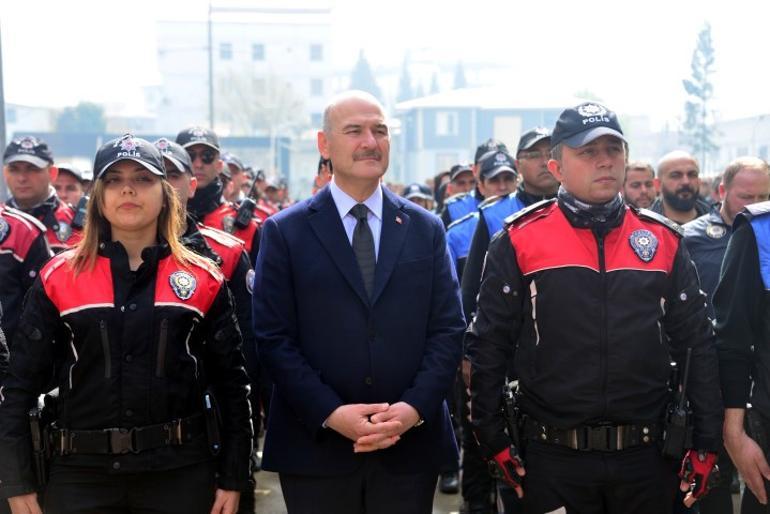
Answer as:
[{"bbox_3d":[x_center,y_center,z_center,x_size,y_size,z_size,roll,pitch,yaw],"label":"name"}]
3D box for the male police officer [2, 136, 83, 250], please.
[{"bbox_3d":[-1.326,0.432,5.735,0.560,1.782,0.330,0,2,0],"label":"male police officer"}]

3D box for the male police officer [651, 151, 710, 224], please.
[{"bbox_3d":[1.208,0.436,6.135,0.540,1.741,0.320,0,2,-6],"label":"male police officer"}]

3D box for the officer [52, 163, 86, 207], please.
[{"bbox_3d":[-1.601,0.381,7.634,0.550,1.733,0.330,0,2,-4],"label":"officer"}]

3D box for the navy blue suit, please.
[{"bbox_3d":[-0.070,0.197,3.950,0.560,0.775,0.330,0,2,-8],"label":"navy blue suit"}]

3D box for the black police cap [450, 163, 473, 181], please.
[{"bbox_3d":[0.526,-0.588,10.300,0.180,0.135,0.260,-1,3,-32],"label":"black police cap"}]

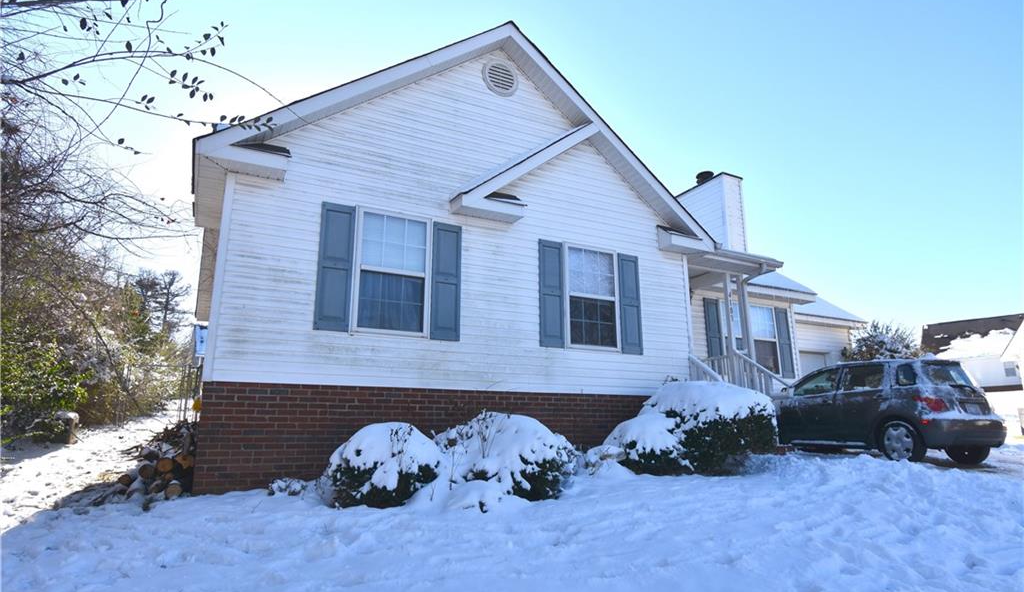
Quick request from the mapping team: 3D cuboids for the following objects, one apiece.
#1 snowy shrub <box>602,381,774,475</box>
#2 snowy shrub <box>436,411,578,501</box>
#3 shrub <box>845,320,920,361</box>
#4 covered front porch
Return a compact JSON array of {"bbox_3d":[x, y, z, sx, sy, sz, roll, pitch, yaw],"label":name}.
[{"bbox_3d":[2.115,1.593,6.692,2.150,1.070,1.350,7,-14,-27],"label":"snowy shrub"},{"bbox_3d":[-0.035,1.619,5.590,1.350,0.820,1.250,0,-13,0],"label":"snowy shrub"},{"bbox_3d":[8.725,1.898,12.861,1.700,2.600,1.700,7,-14,-27],"label":"shrub"},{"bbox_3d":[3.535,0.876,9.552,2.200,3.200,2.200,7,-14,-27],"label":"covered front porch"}]

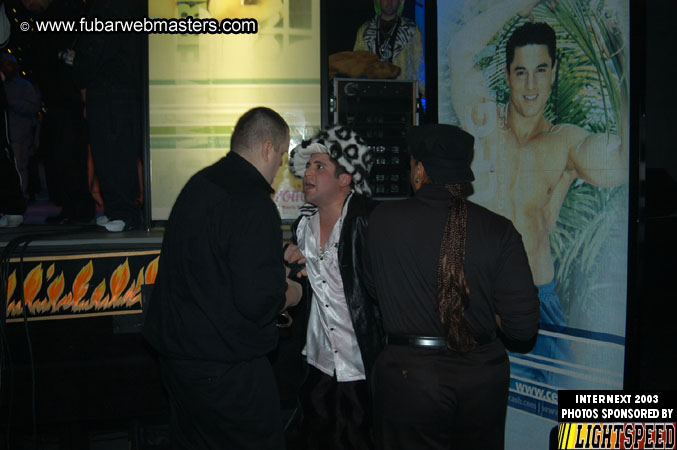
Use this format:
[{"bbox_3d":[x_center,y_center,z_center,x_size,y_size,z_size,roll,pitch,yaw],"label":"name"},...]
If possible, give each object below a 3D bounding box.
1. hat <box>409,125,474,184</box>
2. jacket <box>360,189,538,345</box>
[{"bbox_3d":[0.347,-0.243,2.300,0.220,0.160,0.260,-2,12,-30],"label":"hat"},{"bbox_3d":[0.398,0.141,2.360,0.580,0.560,0.380,-1,2,-9],"label":"jacket"}]

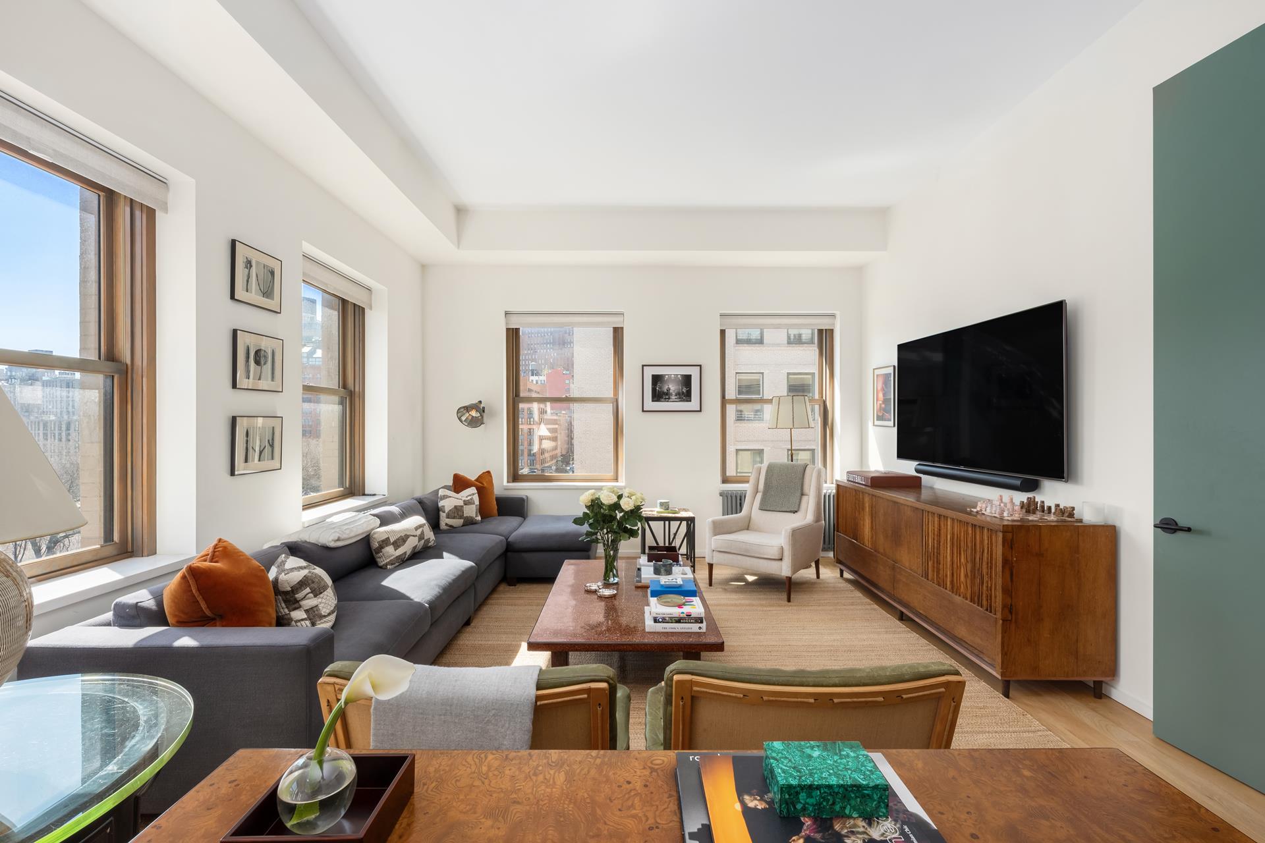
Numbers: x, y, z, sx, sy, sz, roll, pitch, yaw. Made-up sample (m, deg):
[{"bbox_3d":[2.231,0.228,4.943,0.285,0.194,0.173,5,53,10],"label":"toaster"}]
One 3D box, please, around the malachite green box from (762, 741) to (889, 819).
[{"bbox_3d":[0.321,0.601,0.893,0.174,0.052,0.113,0,0,0],"label":"malachite green box"}]

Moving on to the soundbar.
[{"bbox_3d":[2.386,0.392,3.750,0.116,0.087,1.142,0,0,-1],"label":"soundbar"}]

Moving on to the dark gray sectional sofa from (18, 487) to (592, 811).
[{"bbox_3d":[-1.200,1.005,3.585,1.665,0.800,3.690,0,0,-1],"label":"dark gray sectional sofa"}]

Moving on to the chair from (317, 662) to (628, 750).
[{"bbox_3d":[-0.420,1.000,1.690,0.830,0.790,0.800,0,0,2],"label":"chair"}]

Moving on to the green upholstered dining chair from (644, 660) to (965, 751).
[{"bbox_3d":[0.465,1.000,1.690,0.830,0.790,0.800,0,0,1],"label":"green upholstered dining chair"}]

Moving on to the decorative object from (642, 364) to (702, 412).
[{"bbox_3d":[0.416,-0.344,5.455,0.615,0.487,0.030,0,0,0],"label":"decorative object"}]

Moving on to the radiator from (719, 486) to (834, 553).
[{"bbox_3d":[1.480,0.995,5.390,1.150,0.620,0.180,0,0,0],"label":"radiator"}]

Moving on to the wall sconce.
[{"bbox_3d":[-1.615,-0.075,5.280,0.260,0.270,0.270,0,0,7],"label":"wall sconce"}]

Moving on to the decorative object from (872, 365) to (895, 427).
[{"bbox_3d":[2.370,-0.228,4.960,0.030,0.555,0.400,0,0,-1],"label":"decorative object"}]

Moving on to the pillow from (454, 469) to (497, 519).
[{"bbox_3d":[-1.530,0.697,5.120,0.430,0.450,0.170,2,-13,-7],"label":"pillow"}]

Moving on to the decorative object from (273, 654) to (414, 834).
[{"bbox_3d":[-0.445,0.498,0.820,0.205,0.265,0.135,0,0,0],"label":"decorative object"}]

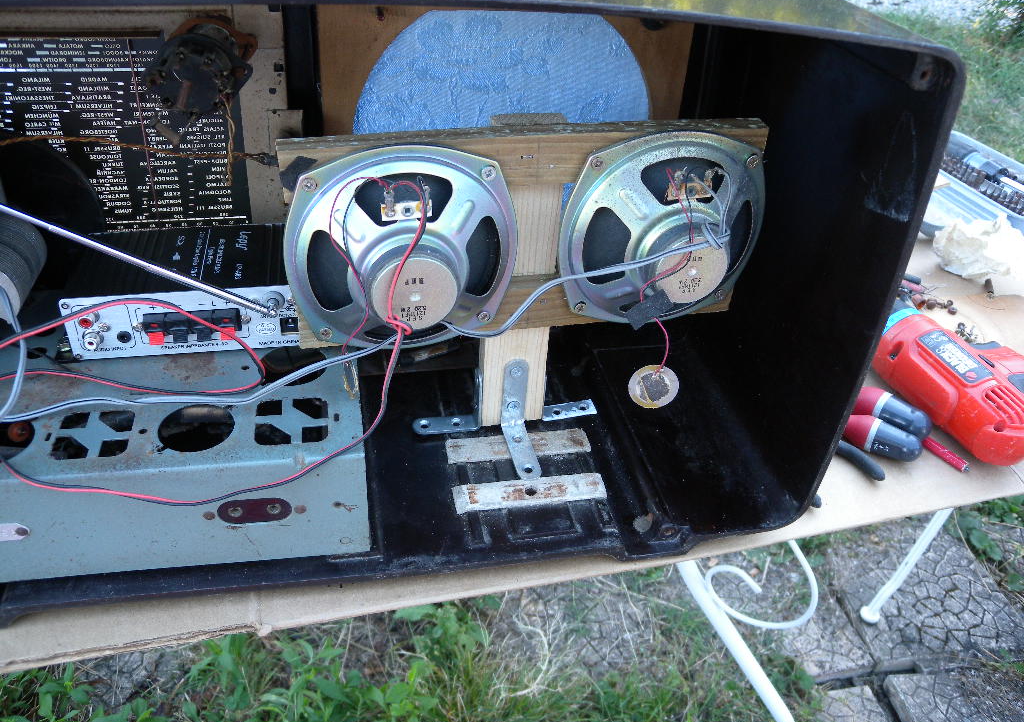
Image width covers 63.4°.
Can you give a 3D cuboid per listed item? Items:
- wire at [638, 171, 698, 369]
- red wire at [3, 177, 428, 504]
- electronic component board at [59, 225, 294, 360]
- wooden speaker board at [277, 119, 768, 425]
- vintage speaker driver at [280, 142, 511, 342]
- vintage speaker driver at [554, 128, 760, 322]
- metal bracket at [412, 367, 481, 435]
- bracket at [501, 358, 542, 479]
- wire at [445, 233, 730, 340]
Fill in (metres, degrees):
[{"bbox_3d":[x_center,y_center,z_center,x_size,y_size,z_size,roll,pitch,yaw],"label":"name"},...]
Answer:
[{"bbox_3d":[0.078,-0.046,0.436,0.029,0.099,0.044,-6,38,-12],"label":"wire"},{"bbox_3d":[-0.148,-0.014,0.392,0.226,0.128,0.103,-6,38,-12],"label":"red wire"},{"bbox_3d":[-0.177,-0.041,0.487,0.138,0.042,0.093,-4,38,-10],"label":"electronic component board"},{"bbox_3d":[0.005,-0.040,0.477,0.251,0.200,0.026,-6,38,-12],"label":"wooden speaker board"},{"bbox_3d":[-0.052,-0.043,0.415,0.120,0.120,0.042,-6,38,-12],"label":"vintage speaker driver"},{"bbox_3d":[0.088,-0.058,0.444,0.120,0.120,0.042,-6,38,-12],"label":"vintage speaker driver"},{"bbox_3d":[-0.041,0.022,0.520,0.046,0.049,0.015,-6,38,-12],"label":"metal bracket"},{"bbox_3d":[0.007,0.035,0.501,0.015,0.054,0.051,-6,38,-12],"label":"bracket"},{"bbox_3d":[0.037,-0.041,0.434,0.149,0.067,0.037,-6,38,-12],"label":"wire"}]

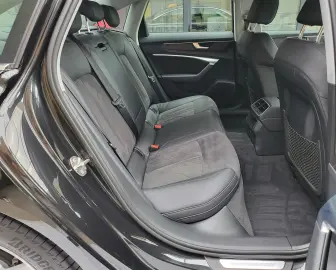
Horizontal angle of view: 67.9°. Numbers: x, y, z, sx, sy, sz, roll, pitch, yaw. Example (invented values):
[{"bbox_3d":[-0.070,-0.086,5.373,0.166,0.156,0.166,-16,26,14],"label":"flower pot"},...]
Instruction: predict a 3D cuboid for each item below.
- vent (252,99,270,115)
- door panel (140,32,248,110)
[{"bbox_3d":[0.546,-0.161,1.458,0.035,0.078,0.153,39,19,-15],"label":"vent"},{"bbox_3d":[0.213,-0.502,2.097,0.880,0.645,0.130,0,24,0],"label":"door panel"}]

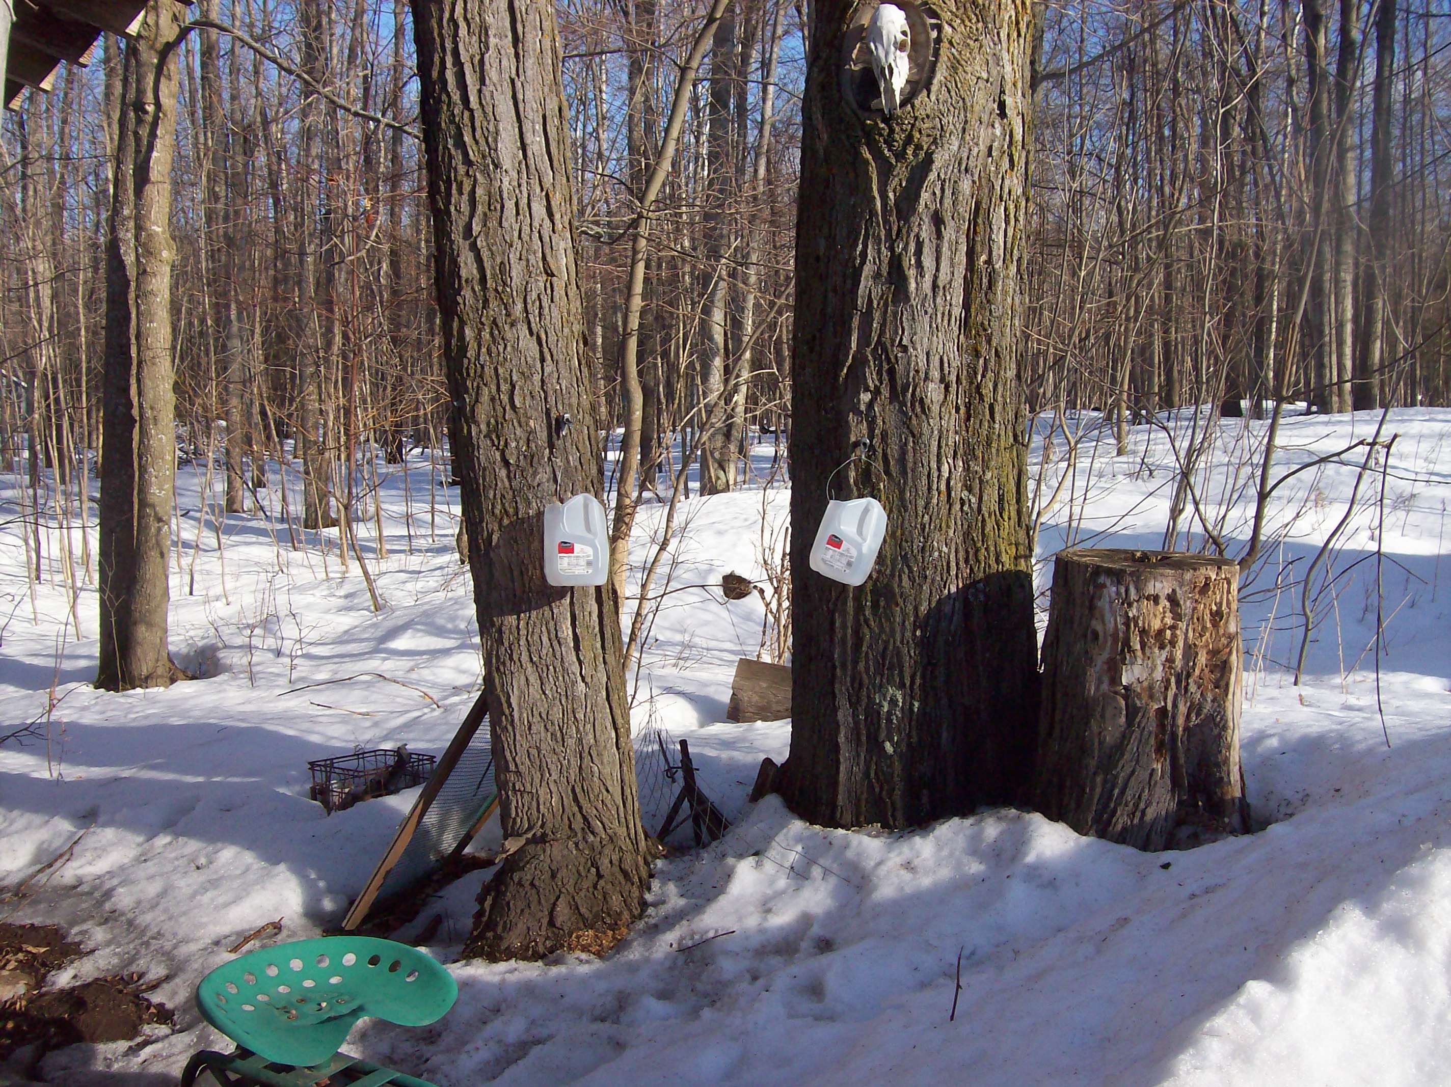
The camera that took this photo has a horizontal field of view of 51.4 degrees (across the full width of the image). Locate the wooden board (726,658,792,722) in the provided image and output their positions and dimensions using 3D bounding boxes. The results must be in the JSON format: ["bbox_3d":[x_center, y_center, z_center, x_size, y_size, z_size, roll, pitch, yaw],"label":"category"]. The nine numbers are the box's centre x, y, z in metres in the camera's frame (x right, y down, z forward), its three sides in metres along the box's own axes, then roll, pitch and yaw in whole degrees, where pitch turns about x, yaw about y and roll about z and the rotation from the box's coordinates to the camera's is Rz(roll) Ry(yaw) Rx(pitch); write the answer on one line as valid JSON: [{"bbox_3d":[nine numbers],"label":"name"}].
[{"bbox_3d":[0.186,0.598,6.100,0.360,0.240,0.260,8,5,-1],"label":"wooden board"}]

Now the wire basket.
[{"bbox_3d":[-1.265,0.874,5.384,0.280,0.180,0.340,4,7,38],"label":"wire basket"}]

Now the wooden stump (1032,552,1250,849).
[{"bbox_3d":[1.115,0.406,4.045,0.550,0.730,0.550,1,6,16],"label":"wooden stump"}]

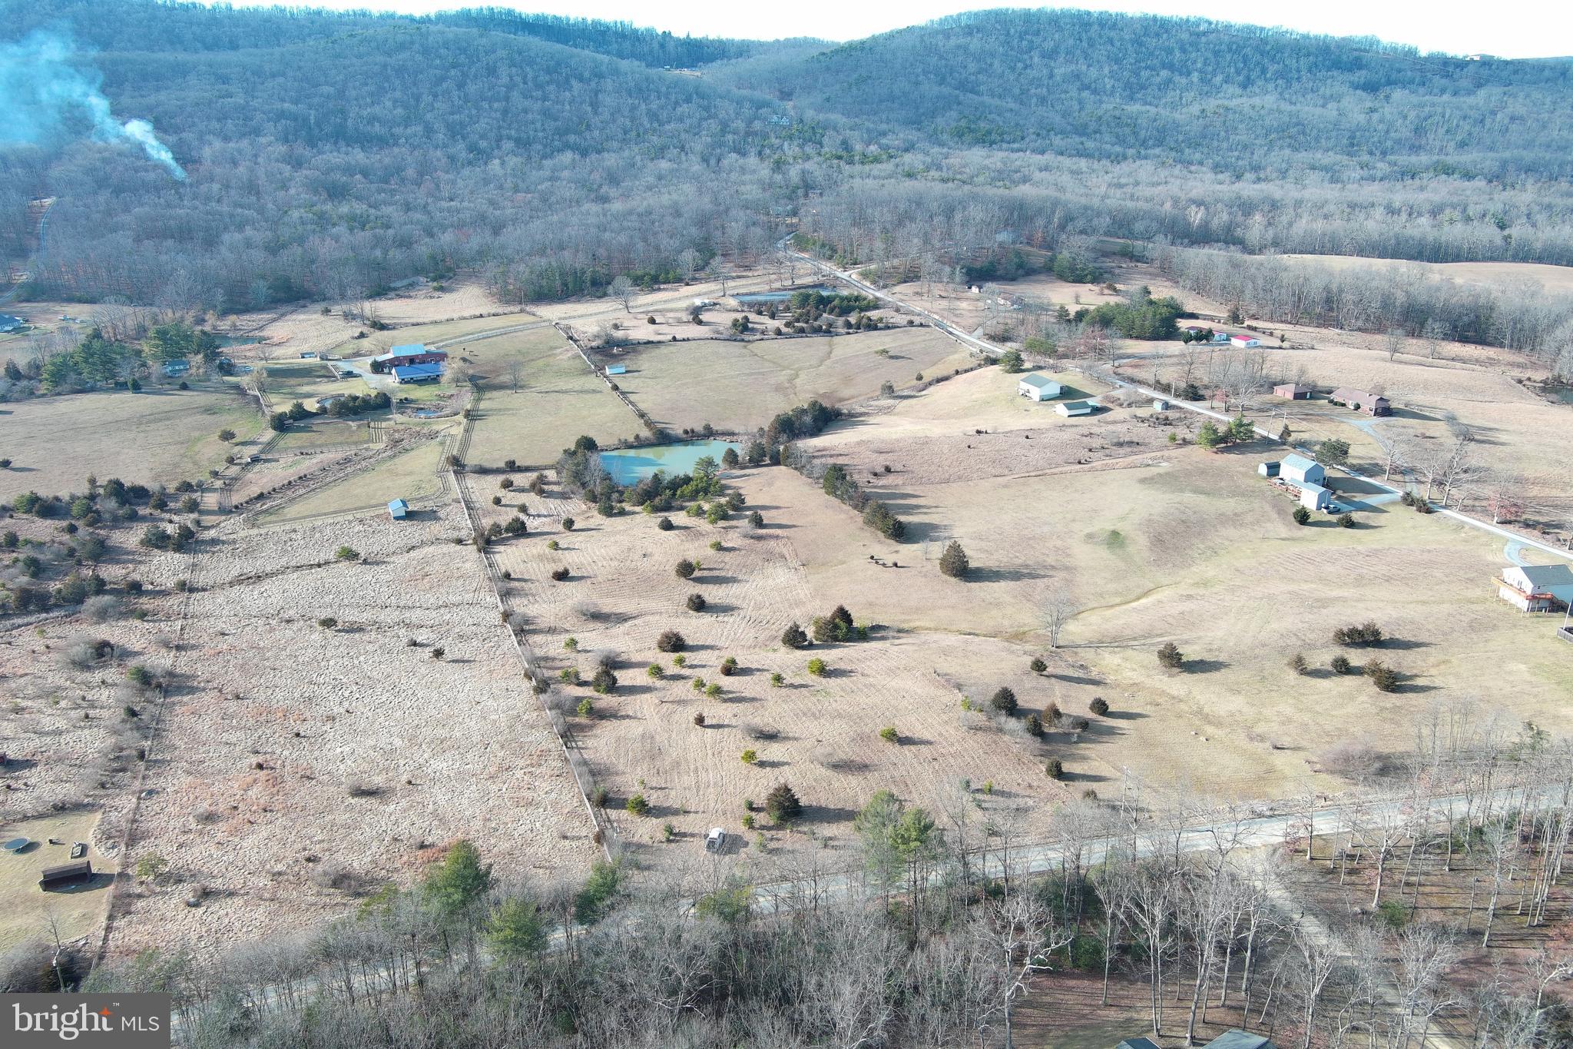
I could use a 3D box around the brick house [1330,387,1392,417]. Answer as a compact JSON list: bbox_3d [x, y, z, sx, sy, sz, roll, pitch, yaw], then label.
[{"bbox_3d":[213.730,-46.070,471.260,9.860,6.600,17.840,-14,24,-33],"label":"brick house"}]

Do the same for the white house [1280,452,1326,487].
[{"bbox_3d":[163.690,-17.080,401.920,7.320,7.870,12.010,-5,19,-16],"label":"white house"}]

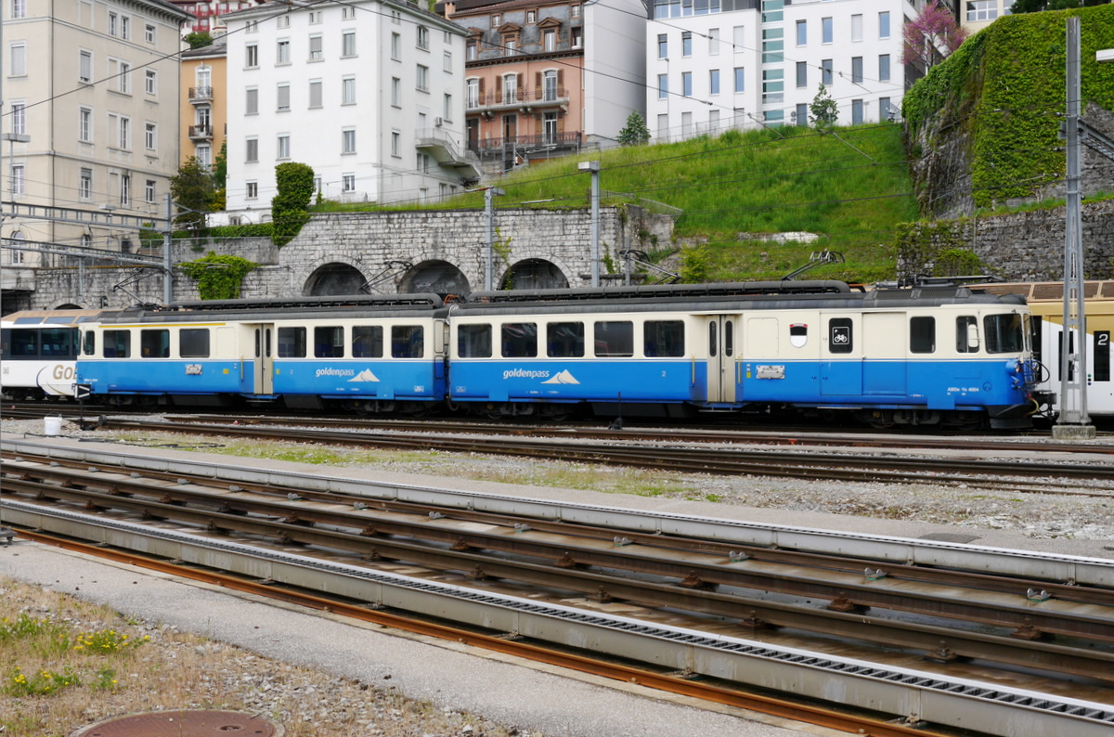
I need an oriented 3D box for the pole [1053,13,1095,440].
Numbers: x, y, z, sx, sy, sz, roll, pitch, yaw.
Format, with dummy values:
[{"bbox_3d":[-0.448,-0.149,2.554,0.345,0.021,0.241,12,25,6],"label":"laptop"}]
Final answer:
[{"bbox_3d":[11.400,-3.110,31.200,0.820,9.300,0.800,0,0,31],"label":"pole"}]

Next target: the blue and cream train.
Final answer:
[{"bbox_3d":[-2.850,-0.400,42.600,34.000,3.750,2.700,0,0,31],"label":"blue and cream train"}]

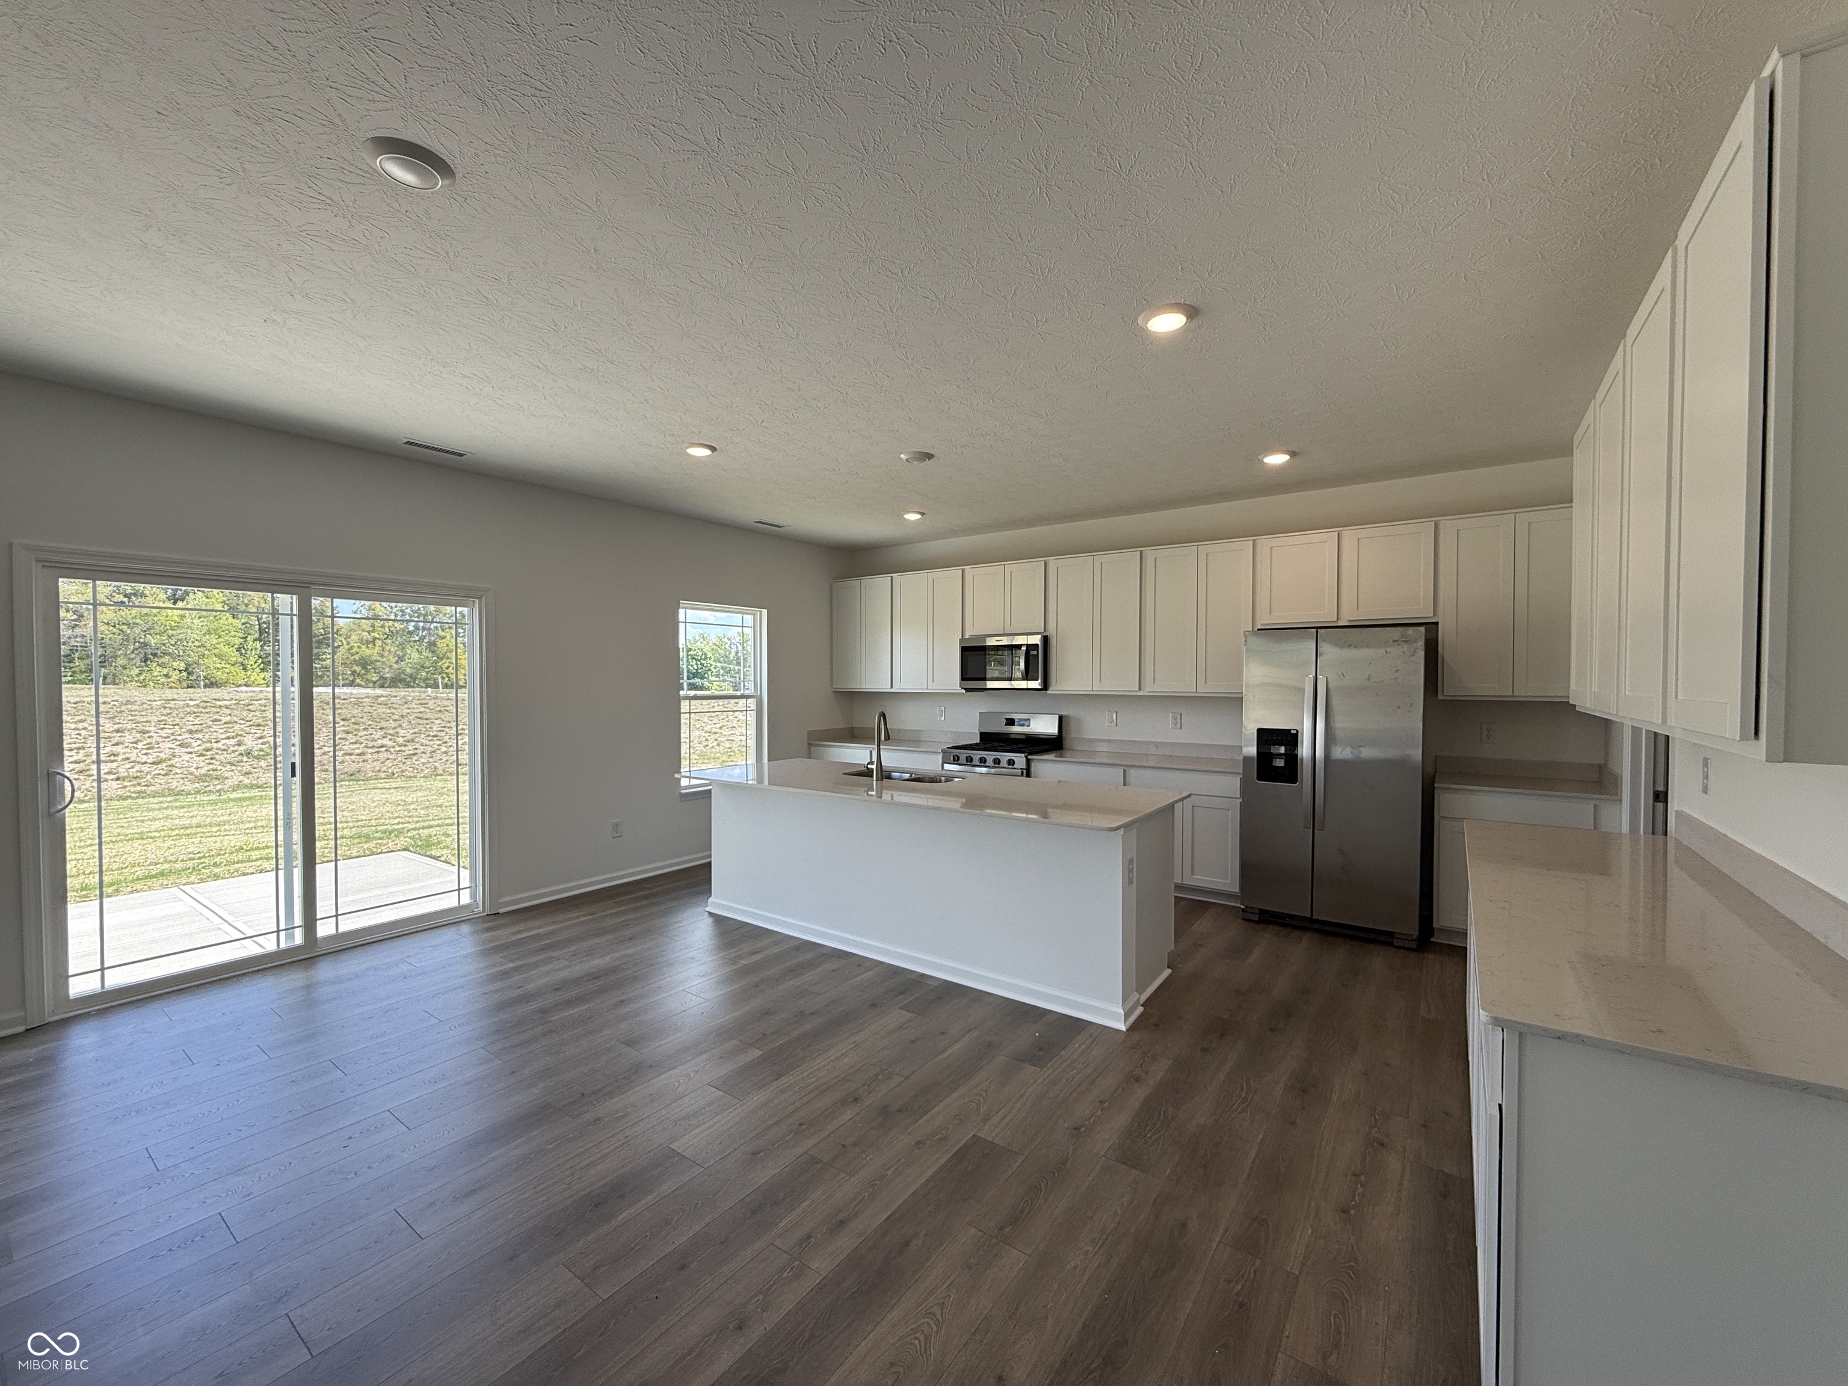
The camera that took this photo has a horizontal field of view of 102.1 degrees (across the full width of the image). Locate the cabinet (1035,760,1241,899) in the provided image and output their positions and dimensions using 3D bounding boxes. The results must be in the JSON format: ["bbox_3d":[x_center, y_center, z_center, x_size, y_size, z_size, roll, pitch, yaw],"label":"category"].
[{"bbox_3d":[1.603,0.950,5.500,1.522,0.875,0.622,1,1,35],"label":"cabinet"}]

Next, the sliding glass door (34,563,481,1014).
[{"bbox_3d":[-3.301,0.409,3.959,0.120,2.000,1.805,1,1,35],"label":"sliding glass door"}]

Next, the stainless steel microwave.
[{"bbox_3d":[0.754,-0.242,6.211,0.762,0.425,0.410,1,1,35],"label":"stainless steel microwave"}]

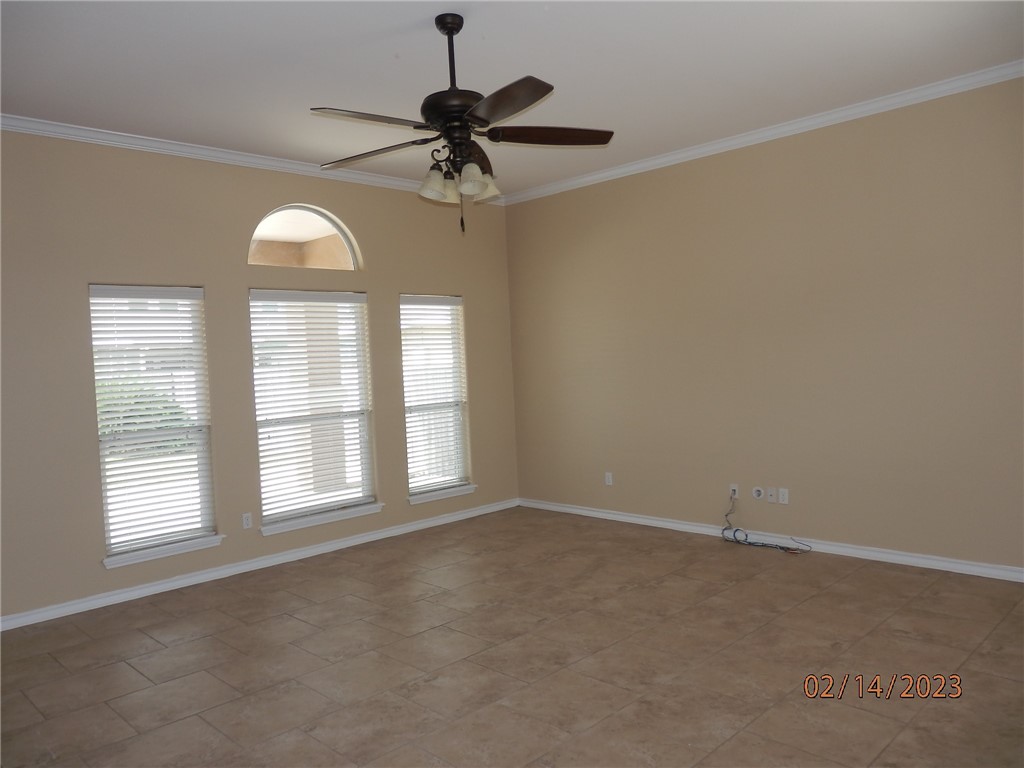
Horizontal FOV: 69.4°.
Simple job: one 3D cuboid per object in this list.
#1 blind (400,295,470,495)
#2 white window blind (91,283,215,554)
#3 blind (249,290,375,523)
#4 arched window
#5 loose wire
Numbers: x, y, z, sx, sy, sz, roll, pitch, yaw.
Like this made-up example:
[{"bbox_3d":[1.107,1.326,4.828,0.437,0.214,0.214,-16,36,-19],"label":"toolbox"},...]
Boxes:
[{"bbox_3d":[-0.717,0.088,6.828,0.065,1.788,0.734,-1,3,45],"label":"blind"},{"bbox_3d":[-2.458,0.223,5.087,0.065,1.781,0.725,-1,3,45],"label":"white window blind"},{"bbox_3d":[-1.589,0.148,5.956,0.065,1.773,1.031,-1,3,45],"label":"blind"},{"bbox_3d":[-1.667,-1.175,5.934,0.100,0.500,1.030,-1,3,45],"label":"arched window"},{"bbox_3d":[1.888,1.058,5.639,0.720,0.340,0.140,-1,3,45],"label":"loose wire"}]

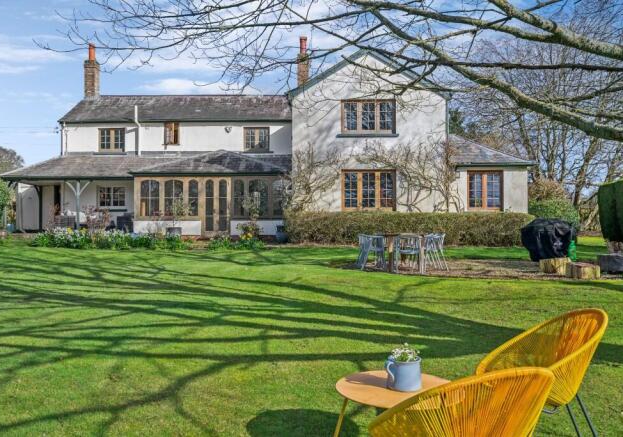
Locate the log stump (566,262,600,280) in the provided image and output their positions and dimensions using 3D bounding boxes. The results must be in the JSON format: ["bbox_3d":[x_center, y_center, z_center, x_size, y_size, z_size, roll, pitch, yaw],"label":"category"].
[{"bbox_3d":[5.120,0.980,11.950,0.620,0.270,0.600,0,0,0],"label":"log stump"}]

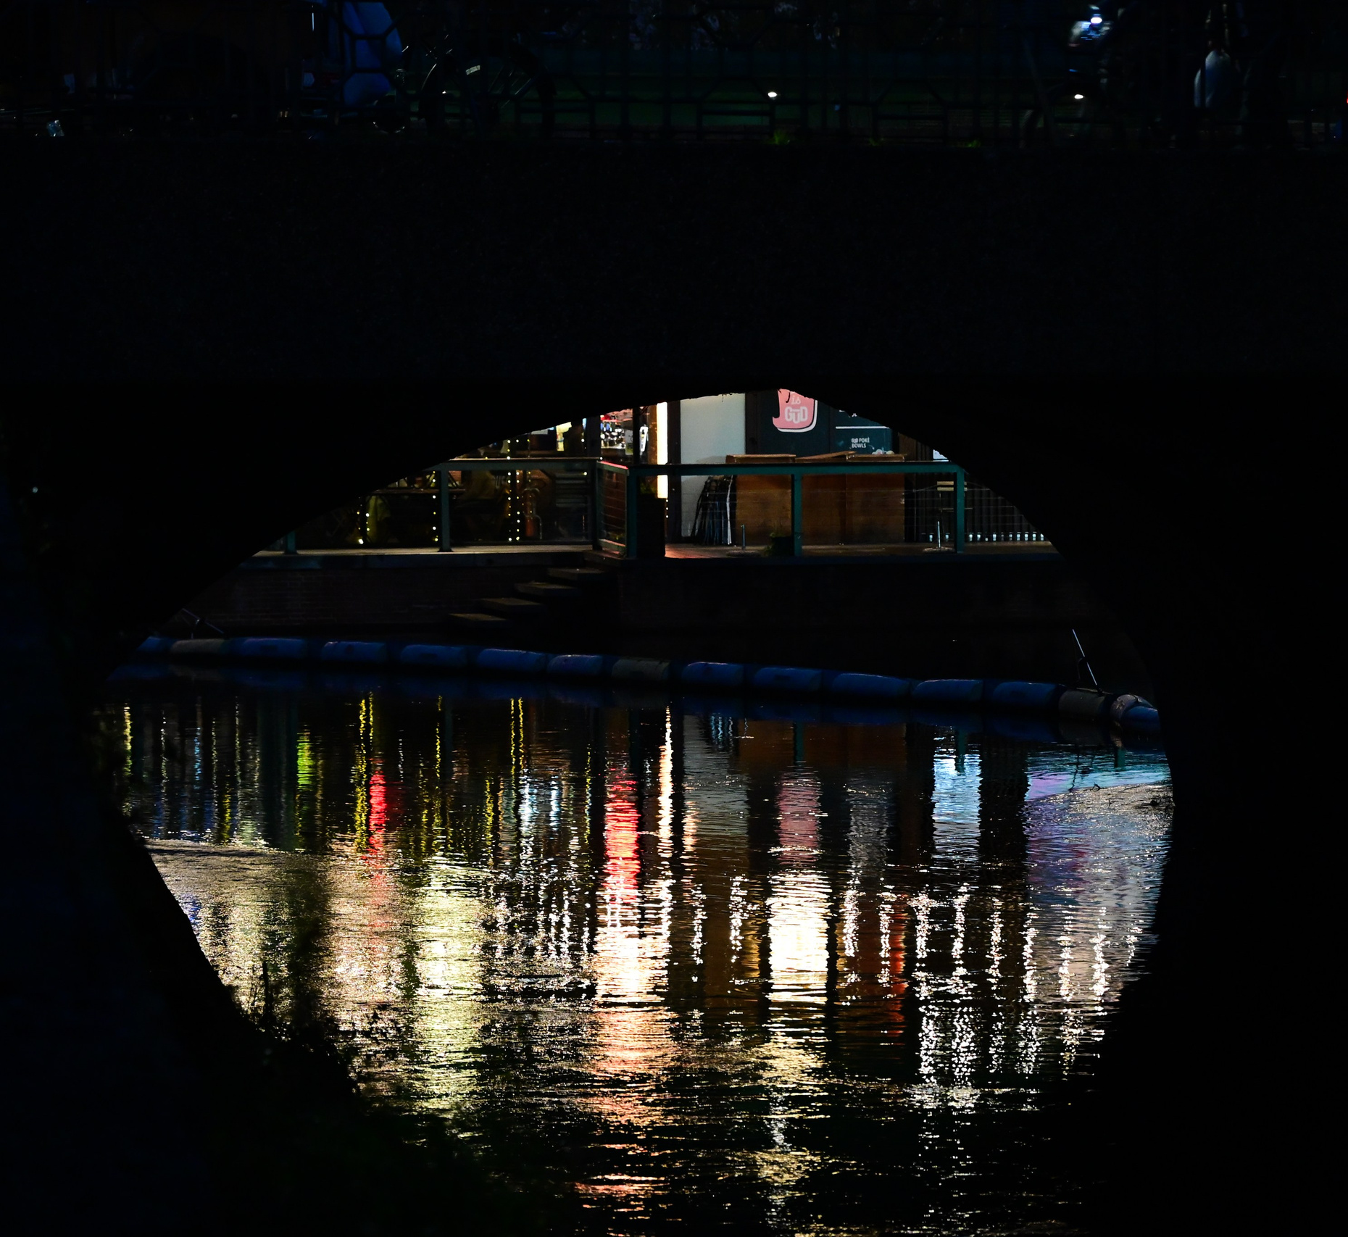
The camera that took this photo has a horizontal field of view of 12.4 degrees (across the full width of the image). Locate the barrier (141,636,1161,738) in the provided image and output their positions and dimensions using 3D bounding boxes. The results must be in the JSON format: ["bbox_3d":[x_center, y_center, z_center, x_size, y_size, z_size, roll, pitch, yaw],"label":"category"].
[{"bbox_3d":[-0.422,0.667,63.916,13.266,0.460,1.150,3,6,40],"label":"barrier"}]

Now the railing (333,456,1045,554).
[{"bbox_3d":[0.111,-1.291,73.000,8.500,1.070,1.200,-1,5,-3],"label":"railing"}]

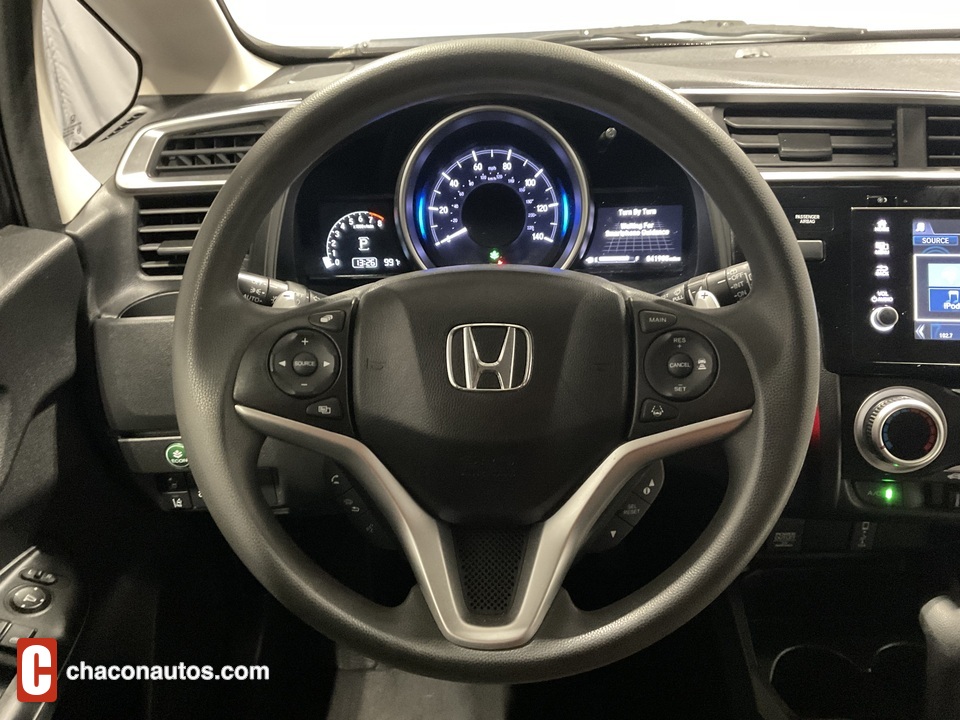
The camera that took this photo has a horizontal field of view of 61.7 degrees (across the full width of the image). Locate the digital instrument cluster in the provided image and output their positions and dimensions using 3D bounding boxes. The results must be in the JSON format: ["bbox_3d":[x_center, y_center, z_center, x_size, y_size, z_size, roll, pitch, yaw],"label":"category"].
[{"bbox_3d":[0.013,-0.139,0.675,0.325,0.145,0.050,0,5,2],"label":"digital instrument cluster"}]

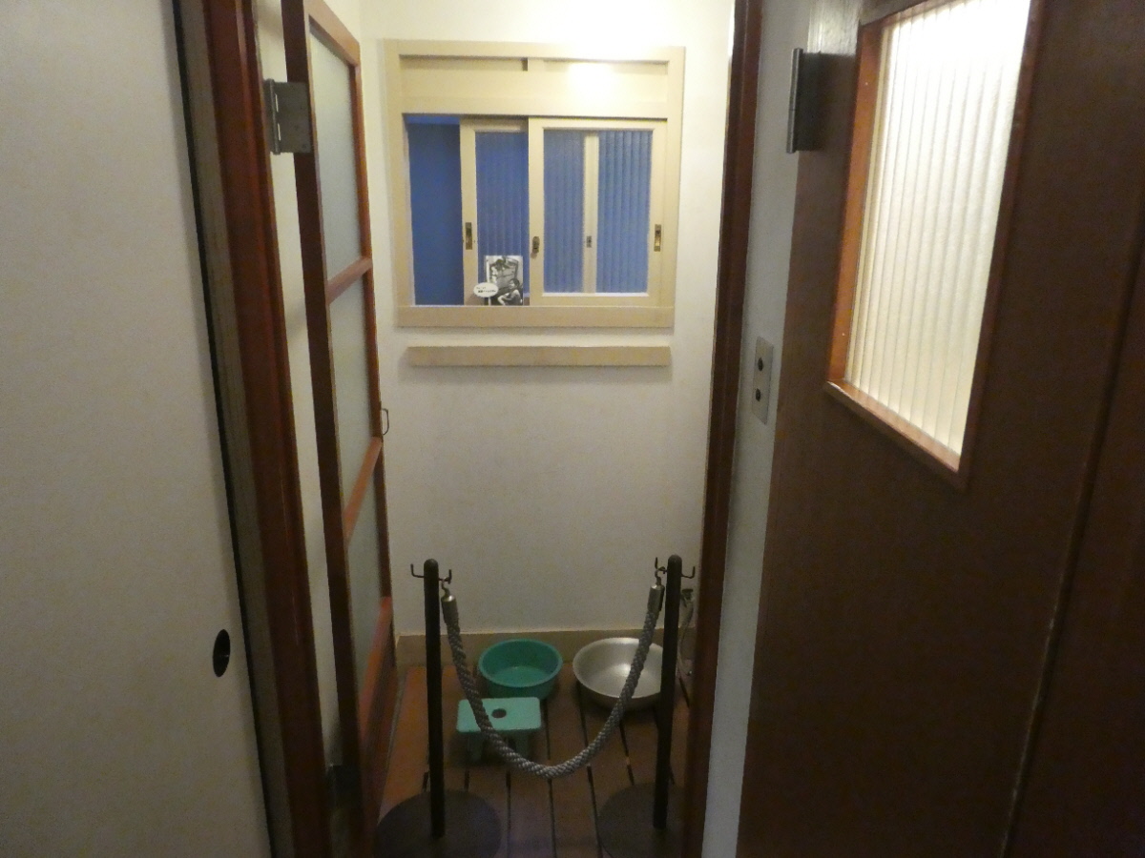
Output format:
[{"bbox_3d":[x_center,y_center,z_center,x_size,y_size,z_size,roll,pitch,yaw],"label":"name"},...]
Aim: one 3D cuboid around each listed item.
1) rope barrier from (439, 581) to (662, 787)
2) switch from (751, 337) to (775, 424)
[{"bbox_3d":[-0.044,0.568,1.769,0.480,0.514,0.040,-1,16,-6],"label":"rope barrier"},{"bbox_3d":[0.286,-0.075,1.210,0.012,0.120,0.072,0,16,-4],"label":"switch"}]

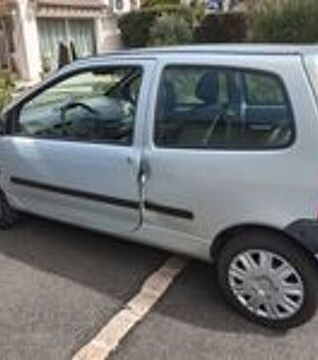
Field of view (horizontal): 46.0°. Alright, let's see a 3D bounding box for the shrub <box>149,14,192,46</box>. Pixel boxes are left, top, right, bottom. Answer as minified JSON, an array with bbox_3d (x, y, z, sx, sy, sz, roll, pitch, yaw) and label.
[{"bbox_3d":[0.386,-3.913,11.314,1.350,2.000,1.350,-1,18,0],"label":"shrub"}]

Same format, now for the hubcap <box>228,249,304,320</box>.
[{"bbox_3d":[0.536,0.530,1.897,0.385,0.385,0.050,11,22,32],"label":"hubcap"}]

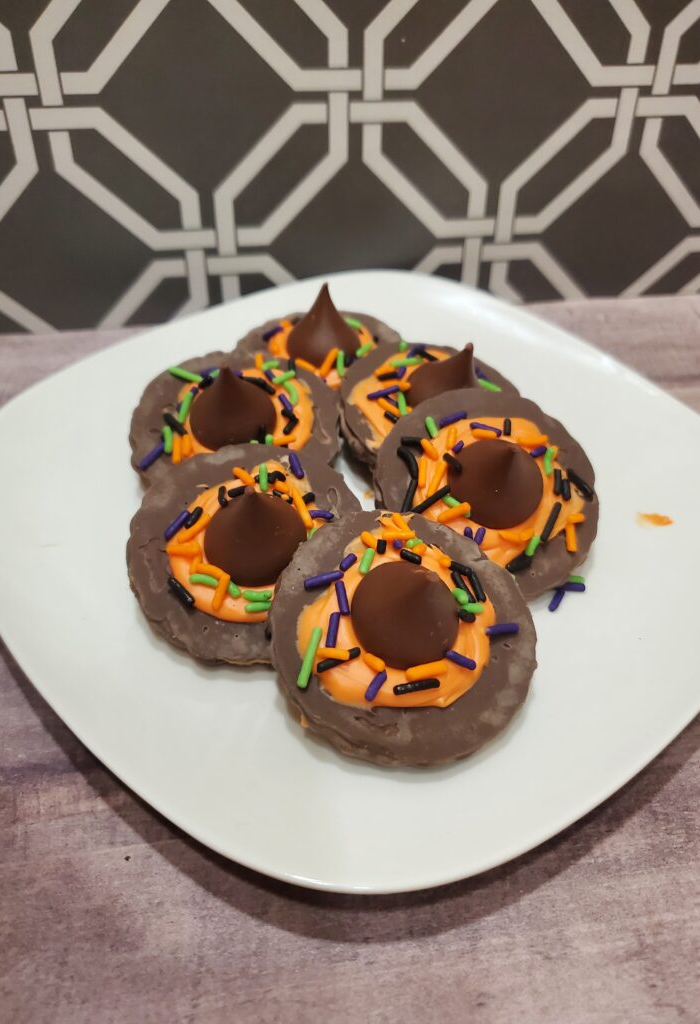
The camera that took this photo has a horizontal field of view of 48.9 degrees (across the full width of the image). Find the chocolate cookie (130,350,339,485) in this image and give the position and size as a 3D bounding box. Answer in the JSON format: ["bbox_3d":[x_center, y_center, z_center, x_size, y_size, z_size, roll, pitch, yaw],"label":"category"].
[{"bbox_3d":[-0.030,-0.030,0.204,0.058,0.029,0.058,0,52,-6],"label":"chocolate cookie"}]

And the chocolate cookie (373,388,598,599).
[{"bbox_3d":[0.036,-0.009,0.185,0.058,0.029,0.058,0,67,-6],"label":"chocolate cookie"}]

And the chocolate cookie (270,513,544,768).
[{"bbox_3d":[0.013,0.020,0.155,0.058,0.029,0.058,0,56,-13],"label":"chocolate cookie"}]

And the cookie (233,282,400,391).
[{"bbox_3d":[-0.010,-0.058,0.246,0.058,0.032,0.058,0,44,1],"label":"cookie"}]

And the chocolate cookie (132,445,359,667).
[{"bbox_3d":[-0.023,0.003,0.175,0.058,0.029,0.058,0,58,-5],"label":"chocolate cookie"}]

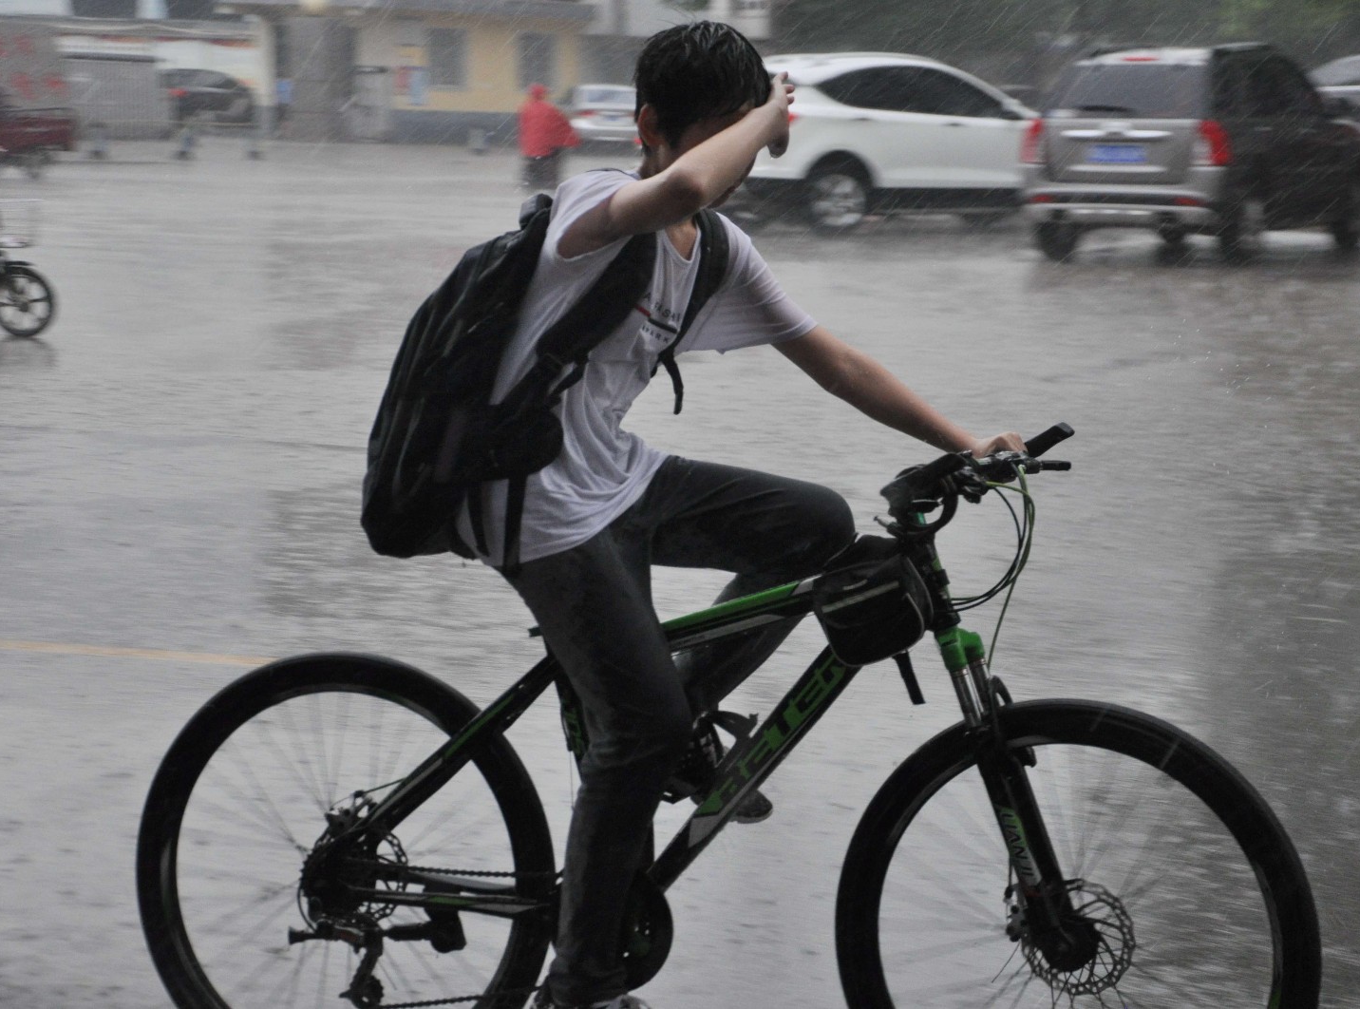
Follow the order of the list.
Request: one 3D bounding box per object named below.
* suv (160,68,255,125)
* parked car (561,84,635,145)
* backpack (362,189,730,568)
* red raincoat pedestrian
[{"bbox_3d":[-11.931,-10.098,63.000,1.790,1.500,4.500,4,10,18],"label":"suv"},{"bbox_3d":[-1.391,-8.482,54.917,1.780,1.460,4.550,0,10,0],"label":"parked car"},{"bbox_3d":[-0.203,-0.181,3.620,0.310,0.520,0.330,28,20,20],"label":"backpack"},{"bbox_3d":[-1.884,-5.221,36.000,0.660,1.570,0.580,7,12,34],"label":"red raincoat pedestrian"}]

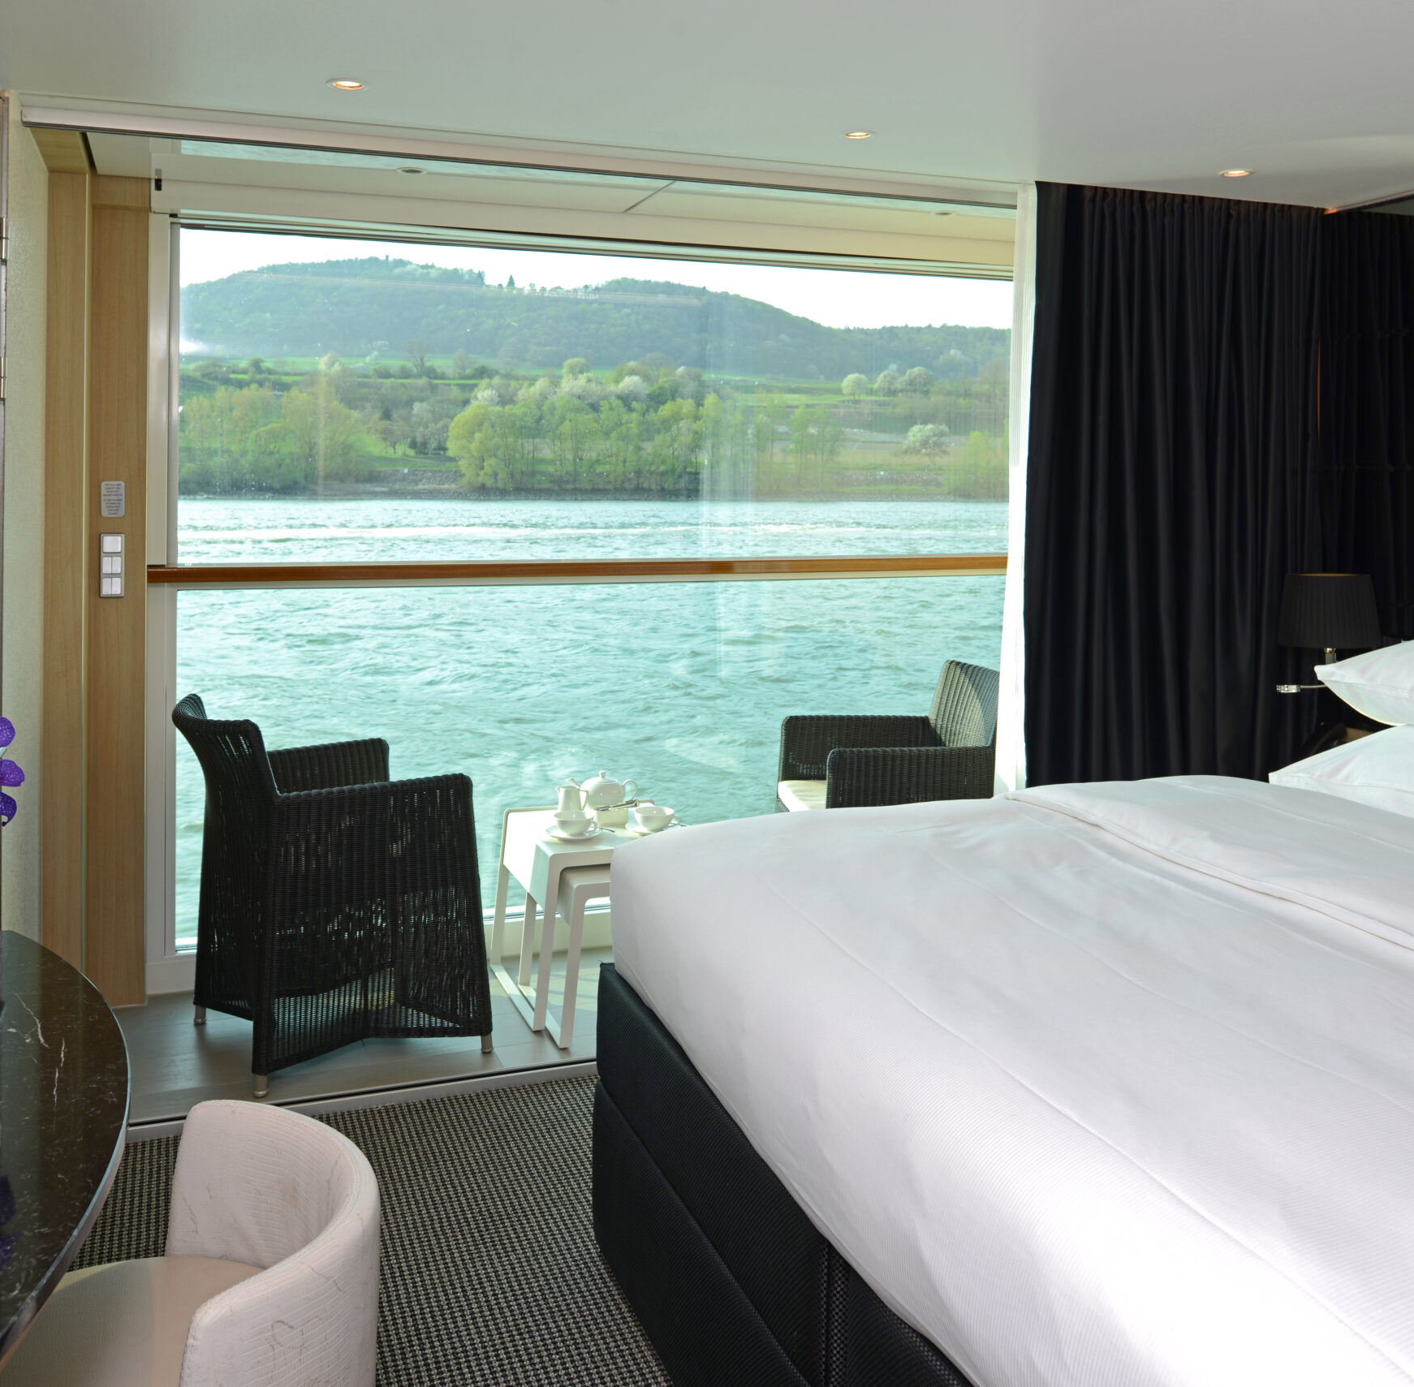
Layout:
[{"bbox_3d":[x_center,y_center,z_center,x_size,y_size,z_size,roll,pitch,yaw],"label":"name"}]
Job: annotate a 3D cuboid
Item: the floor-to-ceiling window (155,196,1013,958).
[{"bbox_3d":[-0.160,-0.342,3.970,2.630,1.940,0.120,-1,5,-21],"label":"floor-to-ceiling window"}]

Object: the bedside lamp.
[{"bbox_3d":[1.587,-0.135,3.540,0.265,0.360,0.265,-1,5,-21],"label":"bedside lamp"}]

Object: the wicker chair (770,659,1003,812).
[{"bbox_3d":[0.509,0.339,3.779,0.600,0.800,0.530,0,5,-9],"label":"wicker chair"}]

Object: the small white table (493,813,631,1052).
[{"bbox_3d":[-0.276,0.549,3.564,0.440,0.460,0.560,-1,5,-21],"label":"small white table"}]

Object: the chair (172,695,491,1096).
[{"bbox_3d":[-0.896,0.416,3.243,0.600,0.800,0.530,-2,5,-32],"label":"chair"}]

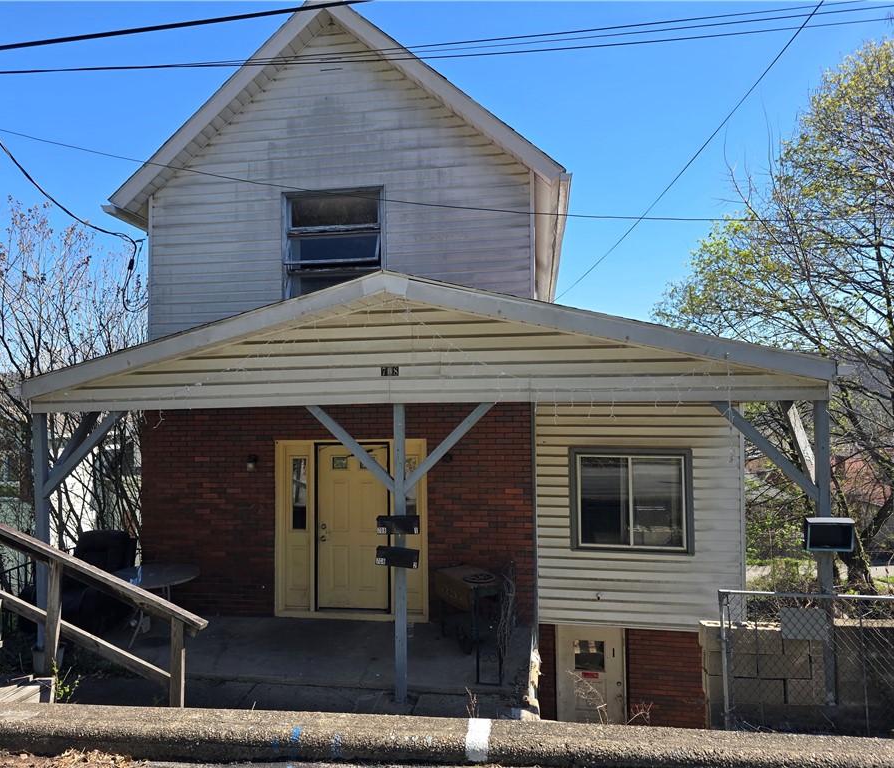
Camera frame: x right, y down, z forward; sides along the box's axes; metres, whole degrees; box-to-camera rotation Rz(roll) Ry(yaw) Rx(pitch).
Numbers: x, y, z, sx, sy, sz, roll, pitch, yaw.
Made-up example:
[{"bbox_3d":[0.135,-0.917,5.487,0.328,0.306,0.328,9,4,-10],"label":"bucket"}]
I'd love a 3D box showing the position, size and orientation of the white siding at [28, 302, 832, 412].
[{"bbox_3d":[-0.530,-0.296,6.376,7.595,0.980,0.160,-1,-3,10],"label":"white siding"}]

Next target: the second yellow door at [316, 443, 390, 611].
[{"bbox_3d":[-1.200,1.802,8.589,0.967,2.095,0.090,-1,-3,10],"label":"second yellow door"}]

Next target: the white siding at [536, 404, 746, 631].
[{"bbox_3d":[2.320,1.552,8.293,2.414,2.787,0.170,-1,-3,10],"label":"white siding"}]

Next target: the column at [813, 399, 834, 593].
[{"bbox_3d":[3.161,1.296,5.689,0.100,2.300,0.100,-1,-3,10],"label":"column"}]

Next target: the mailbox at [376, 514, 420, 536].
[{"bbox_3d":[-0.445,1.289,6.207,0.401,0.172,0.110,-1,-3,10],"label":"mailbox"}]

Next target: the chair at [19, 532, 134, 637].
[{"bbox_3d":[-4.588,2.455,8.559,0.920,1.050,0.950,-1,-3,10],"label":"chair"}]

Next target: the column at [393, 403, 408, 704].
[{"bbox_3d":[-0.433,1.552,6.305,0.100,2.760,0.100,-1,-3,10],"label":"column"}]

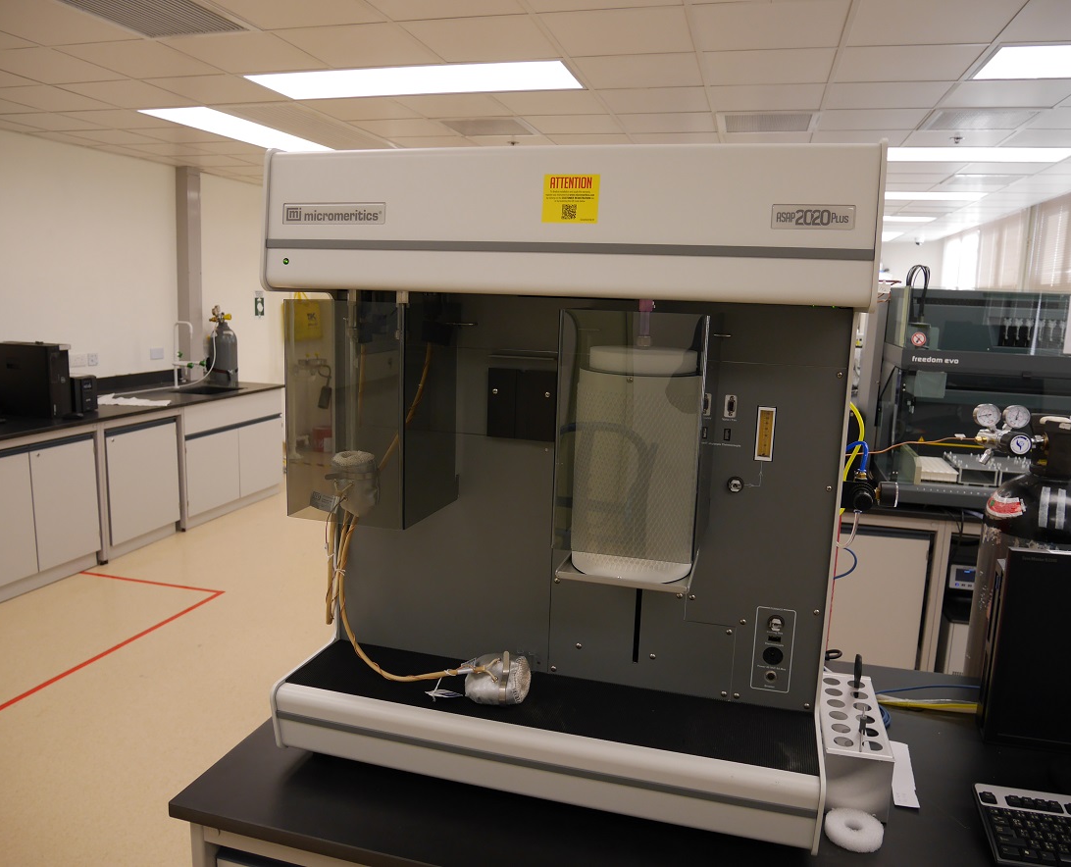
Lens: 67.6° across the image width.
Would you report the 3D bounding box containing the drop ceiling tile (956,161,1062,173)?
[{"bbox_3d":[2.985,-1.698,5.105,0.500,0.020,0.500,5,10,15],"label":"drop ceiling tile"}]

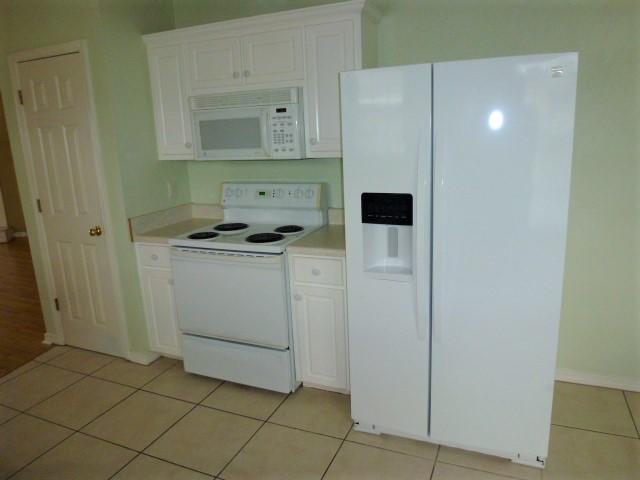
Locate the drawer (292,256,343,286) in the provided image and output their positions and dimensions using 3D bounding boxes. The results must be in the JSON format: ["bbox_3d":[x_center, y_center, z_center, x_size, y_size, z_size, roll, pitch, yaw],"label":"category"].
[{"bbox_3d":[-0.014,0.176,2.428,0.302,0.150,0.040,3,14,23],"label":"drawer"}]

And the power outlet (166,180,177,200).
[{"bbox_3d":[-1.072,-0.366,3.218,0.010,0.117,0.075,3,14,23],"label":"power outlet"}]

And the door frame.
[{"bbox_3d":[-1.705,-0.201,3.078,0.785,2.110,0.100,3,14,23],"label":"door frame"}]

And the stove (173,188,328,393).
[{"bbox_3d":[-0.412,0.255,2.902,0.764,1.190,0.675,3,14,23],"label":"stove"}]

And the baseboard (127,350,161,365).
[{"bbox_3d":[-1.248,0.801,3.146,0.178,0.090,0.132,3,14,23],"label":"baseboard"}]

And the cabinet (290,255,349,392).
[{"bbox_3d":[0.130,0.429,2.769,0.334,0.865,0.623,3,14,23],"label":"cabinet"}]

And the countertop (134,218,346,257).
[{"bbox_3d":[-0.418,-0.041,2.897,1.496,0.040,0.637,3,14,23],"label":"countertop"}]

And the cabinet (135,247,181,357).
[{"bbox_3d":[-0.912,0.372,3.220,0.377,0.865,0.623,3,14,23],"label":"cabinet"}]

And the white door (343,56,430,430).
[{"bbox_3d":[0.309,0.108,2.009,0.379,1.660,0.110,3,14,21],"label":"white door"}]

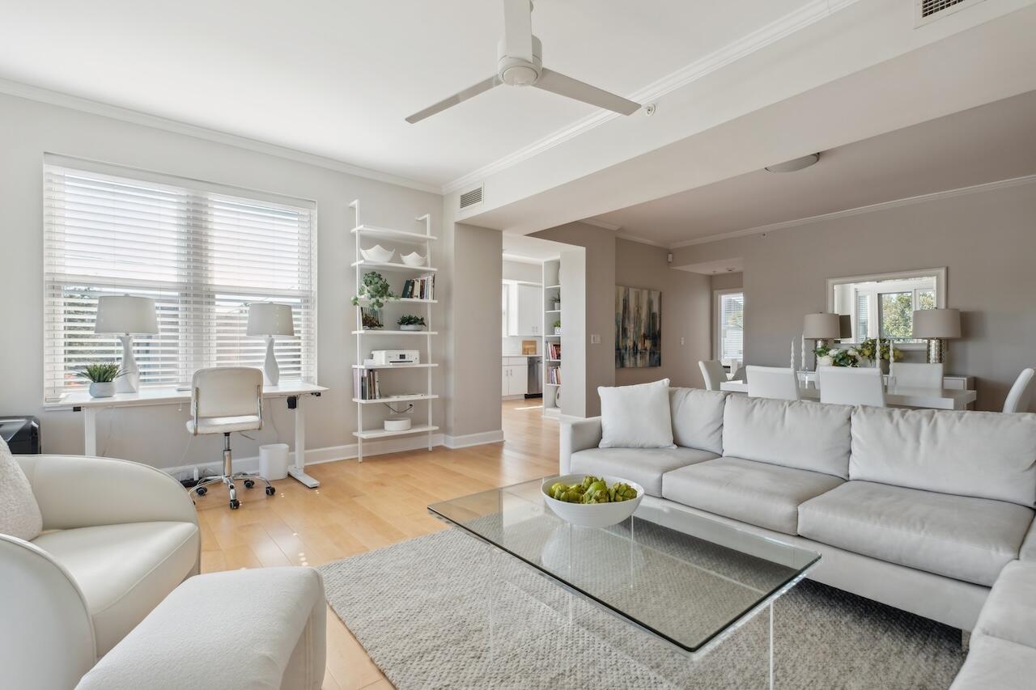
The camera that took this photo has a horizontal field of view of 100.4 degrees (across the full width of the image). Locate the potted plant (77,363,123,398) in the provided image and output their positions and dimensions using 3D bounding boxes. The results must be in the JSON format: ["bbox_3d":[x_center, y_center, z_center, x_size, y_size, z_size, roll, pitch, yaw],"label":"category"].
[{"bbox_3d":[-2.916,0.235,3.022,0.260,0.230,0.250,0,0,-36],"label":"potted plant"}]

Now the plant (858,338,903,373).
[{"bbox_3d":[4.409,0.138,5.253,0.420,0.430,0.460,0,0,-42],"label":"plant"}]

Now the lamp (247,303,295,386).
[{"bbox_3d":[-2.134,-0.013,3.731,0.355,0.710,0.355,0,0,-38],"label":"lamp"}]

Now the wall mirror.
[{"bbox_3d":[4.558,-0.419,5.404,0.050,0.959,1.196,0,0,-42],"label":"wall mirror"}]

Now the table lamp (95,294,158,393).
[{"bbox_3d":[-2.864,-0.013,3.162,0.355,0.710,0.355,0,0,-38],"label":"table lamp"}]

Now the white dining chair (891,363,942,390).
[{"bbox_3d":[3.690,0.650,4.070,0.570,0.930,0.430,0,0,-39],"label":"white dining chair"}]

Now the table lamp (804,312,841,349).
[{"bbox_3d":[3.830,-0.015,5.455,0.370,0.730,0.370,0,0,-39],"label":"table lamp"}]

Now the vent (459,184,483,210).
[{"bbox_3d":[-0.490,-1.516,4.458,0.030,0.209,0.449,0,0,-42],"label":"vent"}]

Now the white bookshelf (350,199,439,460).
[{"bbox_3d":[-1.216,-0.122,4.311,0.740,2.460,0.380,0,0,-38],"label":"white bookshelf"}]

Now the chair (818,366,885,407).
[{"bbox_3d":[2.870,0.650,3.630,0.570,0.930,0.430,0,0,-39],"label":"chair"}]

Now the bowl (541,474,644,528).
[{"bbox_3d":[0.304,0.644,1.769,0.411,0.121,0.411,0,0,0],"label":"bowl"}]

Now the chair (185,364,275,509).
[{"bbox_3d":[-2.075,0.633,3.115,0.530,0.945,0.560,0,0,-35],"label":"chair"}]

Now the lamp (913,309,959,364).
[{"bbox_3d":[4.500,-0.015,4.635,0.370,0.730,0.370,0,0,-39],"label":"lamp"}]

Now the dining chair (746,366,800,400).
[{"bbox_3d":[2.490,0.650,4.065,0.570,0.930,0.430,0,0,-39],"label":"dining chair"}]

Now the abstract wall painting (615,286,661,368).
[{"bbox_3d":[1.942,-0.271,6.986,1.299,1.272,0.040,0,0,-36],"label":"abstract wall painting"}]

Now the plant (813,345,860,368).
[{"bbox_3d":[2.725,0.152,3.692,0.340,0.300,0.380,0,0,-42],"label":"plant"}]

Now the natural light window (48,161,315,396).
[{"bbox_3d":[-2.618,-0.457,3.557,1.766,1.735,0.120,0,0,-36],"label":"natural light window"}]

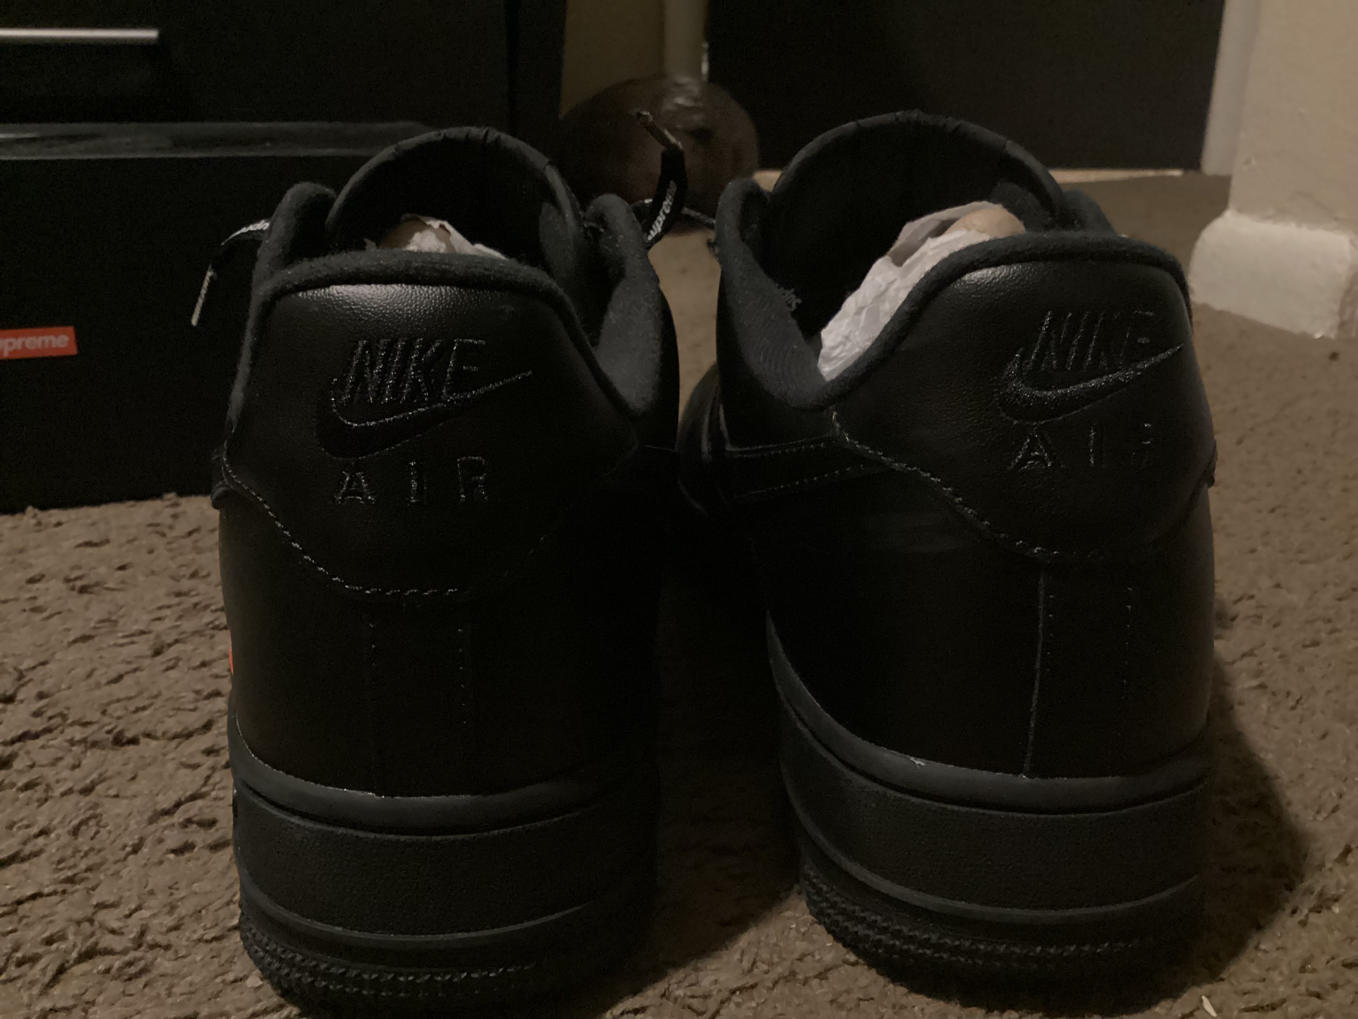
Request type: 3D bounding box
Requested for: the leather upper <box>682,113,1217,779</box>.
[{"bbox_3d":[0.042,-0.046,0.325,0.108,0.109,0.293,-2,18,-8],"label":"leather upper"}]

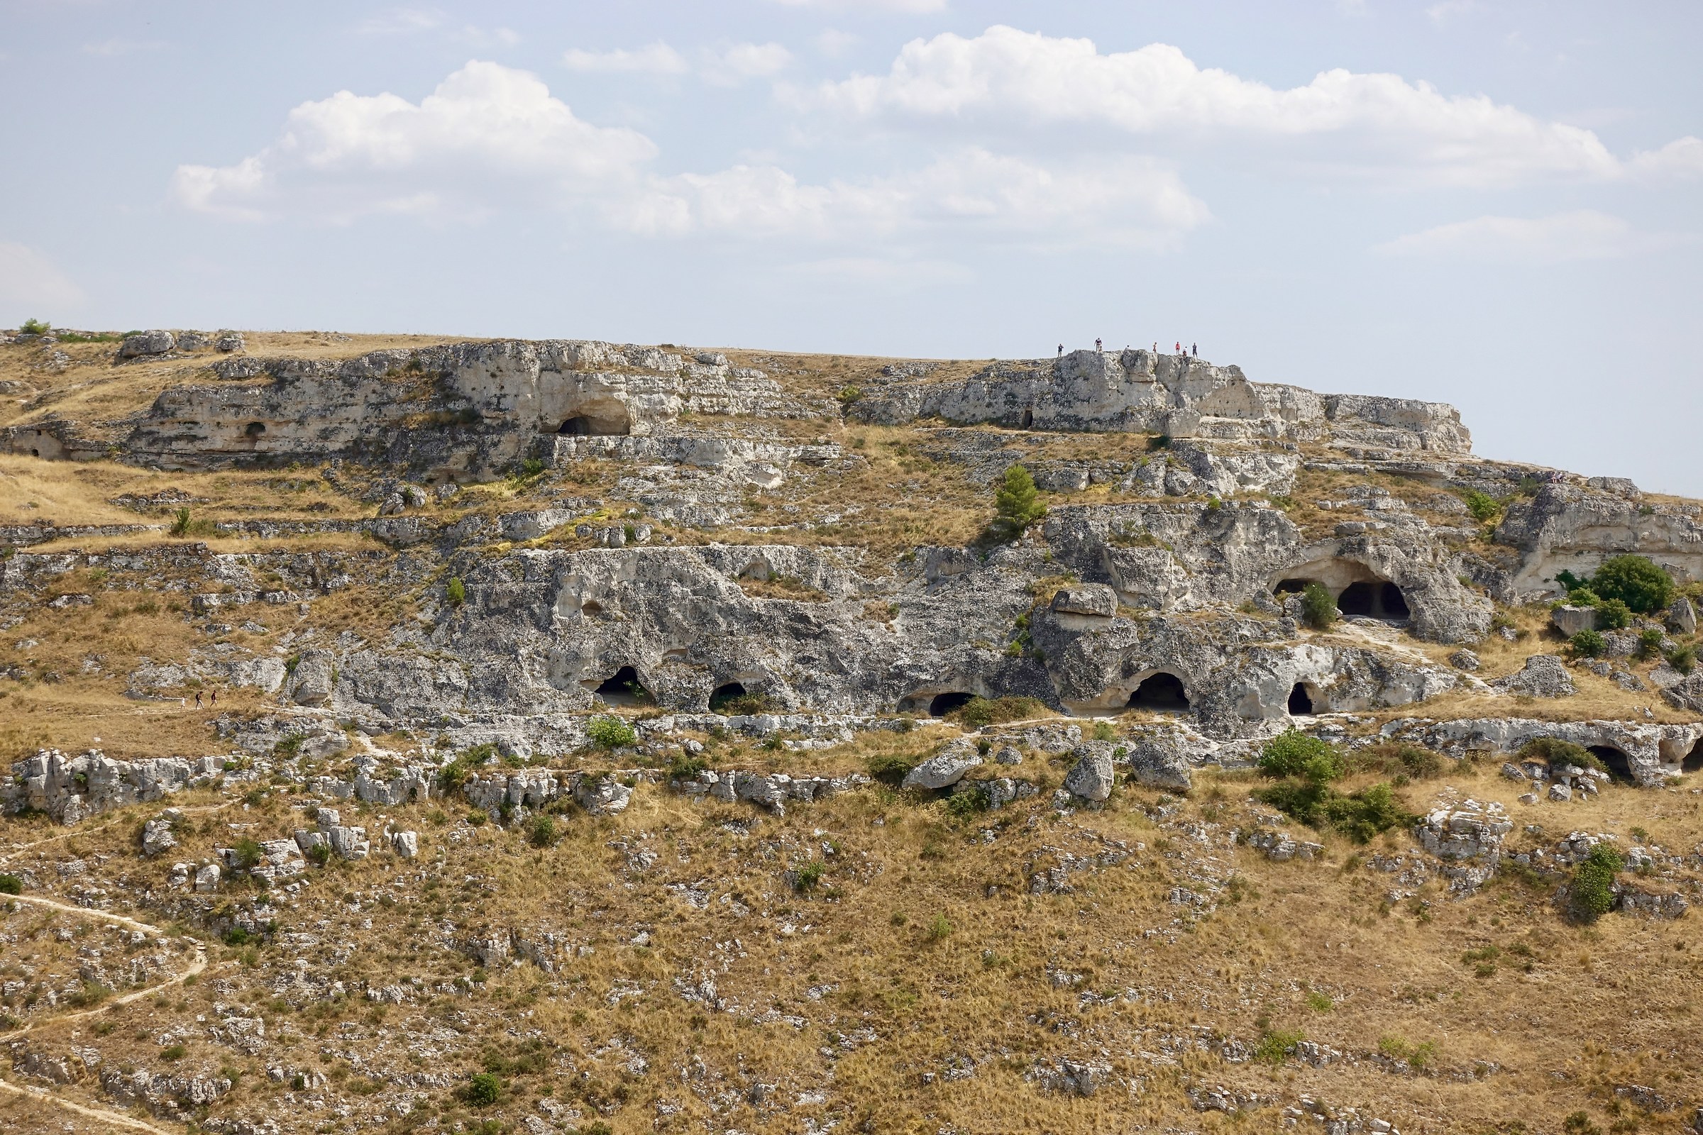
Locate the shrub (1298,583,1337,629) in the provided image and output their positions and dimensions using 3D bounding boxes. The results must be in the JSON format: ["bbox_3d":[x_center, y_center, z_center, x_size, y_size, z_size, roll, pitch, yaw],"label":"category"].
[{"bbox_3d":[50.080,4.140,350.000,4.140,5.140,3.700,0,0,0],"label":"shrub"}]

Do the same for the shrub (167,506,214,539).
[{"bbox_3d":[-74.350,-5.090,367.000,5.240,3.590,3.800,0,0,0],"label":"shrub"}]

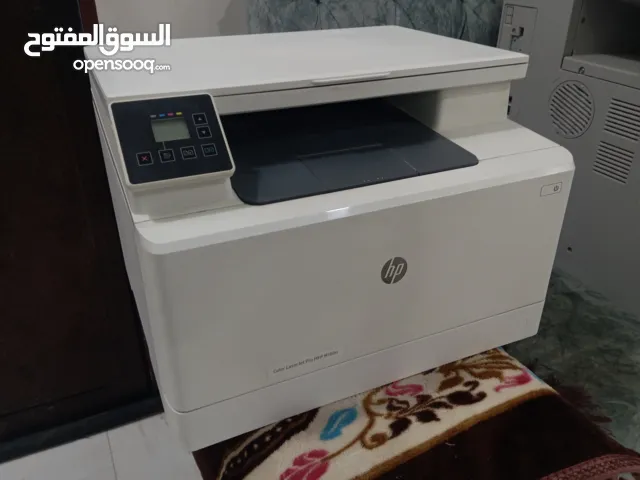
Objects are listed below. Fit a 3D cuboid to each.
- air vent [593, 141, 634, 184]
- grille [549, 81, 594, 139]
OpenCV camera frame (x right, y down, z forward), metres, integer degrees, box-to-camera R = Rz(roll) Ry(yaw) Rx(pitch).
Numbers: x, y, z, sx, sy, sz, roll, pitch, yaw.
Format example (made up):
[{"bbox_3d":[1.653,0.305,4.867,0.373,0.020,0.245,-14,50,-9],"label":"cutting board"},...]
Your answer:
[{"bbox_3d":[0.423,-0.112,0.743,0.008,0.045,0.058,-11,31,-19],"label":"air vent"},{"bbox_3d":[0.388,-0.200,0.792,0.009,0.088,0.088,-11,31,-19],"label":"grille"}]

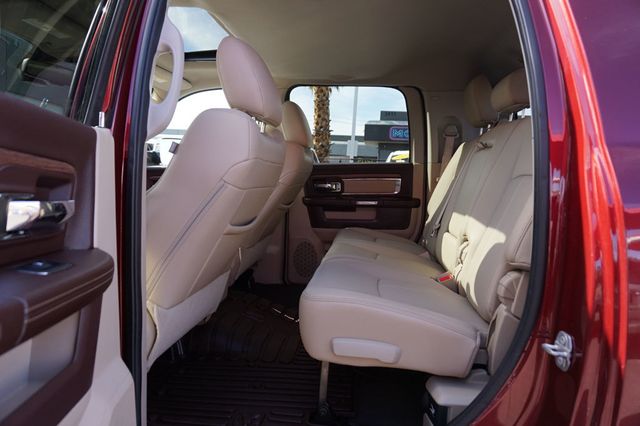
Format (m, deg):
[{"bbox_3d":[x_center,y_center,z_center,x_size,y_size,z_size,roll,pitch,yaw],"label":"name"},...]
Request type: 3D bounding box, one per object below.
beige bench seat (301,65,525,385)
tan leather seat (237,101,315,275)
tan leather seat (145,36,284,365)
[{"bbox_3d":[0.417,-0.150,1.666,0.780,0.960,1.500,0,3,7],"label":"beige bench seat"},{"bbox_3d":[-0.445,-0.087,2.199,0.850,0.980,0.570,0,3,7],"label":"tan leather seat"},{"bbox_3d":[-0.521,-0.041,1.333,0.850,0.980,0.570,0,3,7],"label":"tan leather seat"}]

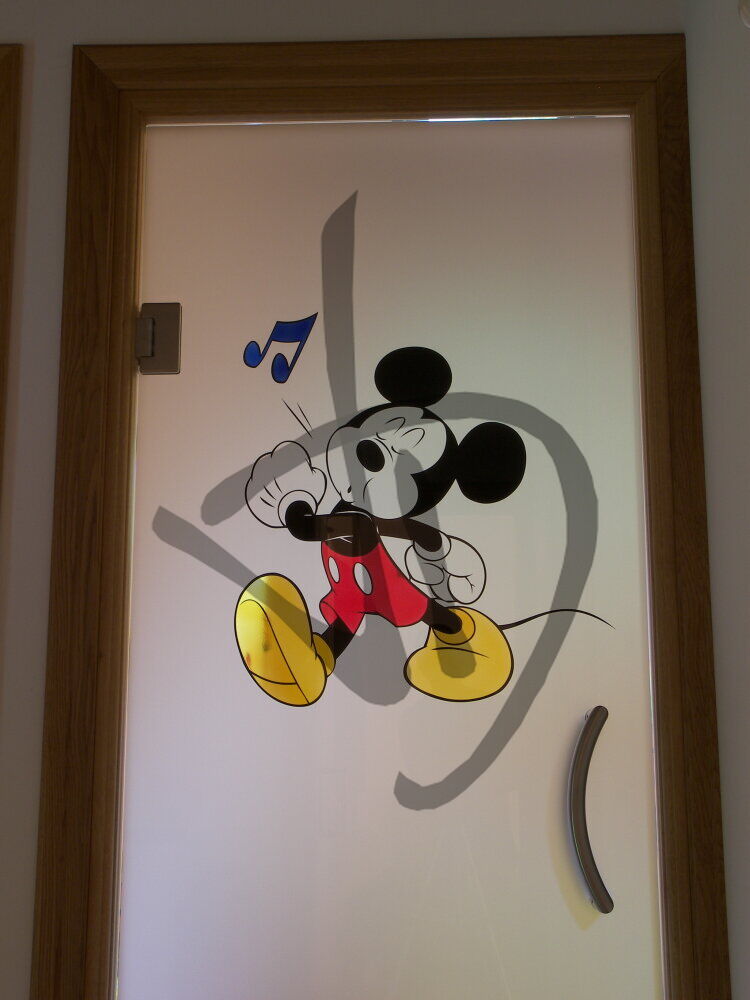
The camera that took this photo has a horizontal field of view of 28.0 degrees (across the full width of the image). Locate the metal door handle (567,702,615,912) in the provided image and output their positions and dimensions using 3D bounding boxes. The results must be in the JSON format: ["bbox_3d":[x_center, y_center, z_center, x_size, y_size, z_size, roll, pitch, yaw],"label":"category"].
[{"bbox_3d":[0.259,0.374,1.824,0.051,0.245,0.060,0,-12,2],"label":"metal door handle"}]

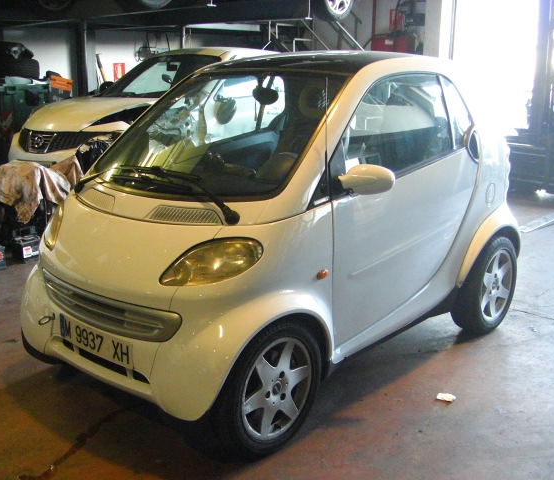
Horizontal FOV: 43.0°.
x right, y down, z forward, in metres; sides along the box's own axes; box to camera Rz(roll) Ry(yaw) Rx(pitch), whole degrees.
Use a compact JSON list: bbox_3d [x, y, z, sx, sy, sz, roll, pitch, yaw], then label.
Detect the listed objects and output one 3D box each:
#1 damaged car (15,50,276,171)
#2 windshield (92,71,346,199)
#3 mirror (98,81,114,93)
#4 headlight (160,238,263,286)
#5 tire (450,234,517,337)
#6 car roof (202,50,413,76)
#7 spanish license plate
[{"bbox_3d":[-0.896,-1.297,7.849,1.780,1.570,4.130,10,17,36],"label":"damaged car"},{"bbox_3d":[-0.282,-0.513,3.189,1.270,0.110,0.820,12,58,40],"label":"windshield"},{"bbox_3d":[-1.894,-1.698,7.850,0.220,0.160,0.130,10,17,36],"label":"mirror"},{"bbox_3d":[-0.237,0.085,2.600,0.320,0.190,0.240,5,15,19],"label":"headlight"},{"bbox_3d":[1.191,0.252,4.041,0.175,0.570,0.570,12,18,40],"label":"tire"},{"bbox_3d":[0.207,-0.918,3.653,1.020,0.100,0.860,12,18,40],"label":"car roof"},{"bbox_3d":[-0.746,0.411,2.897,0.515,0.110,0.018,12,20,40],"label":"spanish license plate"}]

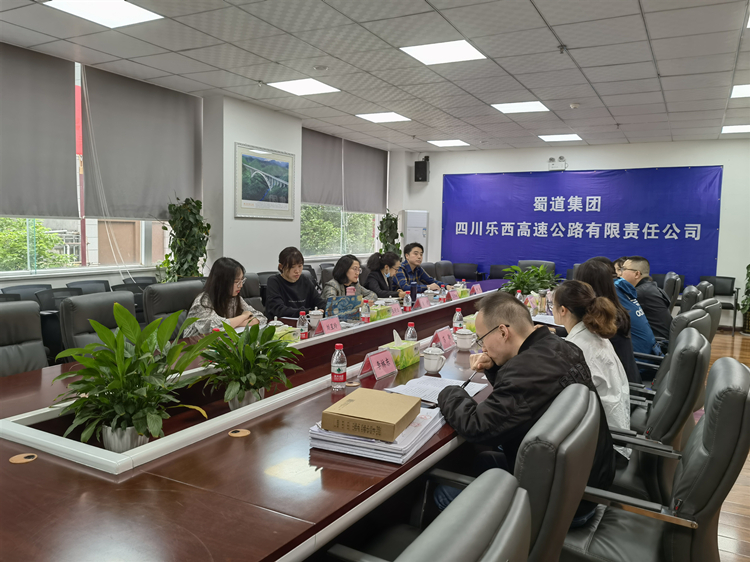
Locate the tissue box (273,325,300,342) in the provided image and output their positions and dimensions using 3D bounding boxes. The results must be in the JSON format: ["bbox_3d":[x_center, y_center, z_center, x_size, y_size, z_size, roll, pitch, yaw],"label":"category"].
[{"bbox_3d":[-0.511,0.313,3.138,0.112,0.094,0.225,5,6,28],"label":"tissue box"}]

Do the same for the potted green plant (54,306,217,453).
[{"bbox_3d":[-0.765,0.334,1.865,0.470,0.500,0.480,4,6,28],"label":"potted green plant"}]

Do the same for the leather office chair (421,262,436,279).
[{"bbox_3d":[0.847,0.309,6.655,0.680,1.020,0.620,4,6,28],"label":"leather office chair"}]

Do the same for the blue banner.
[{"bbox_3d":[3.210,-0.857,9.847,4.460,1.960,0.030,4,6,29],"label":"blue banner"}]

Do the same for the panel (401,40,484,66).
[{"bbox_3d":[0.564,-1.865,4.742,0.590,0.040,0.590,5,6,28],"label":"panel"}]

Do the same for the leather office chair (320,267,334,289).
[{"bbox_3d":[-0.264,0.383,5.892,0.660,1.000,0.620,5,6,28],"label":"leather office chair"}]

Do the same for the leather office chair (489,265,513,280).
[{"bbox_3d":[2.154,0.138,10.048,0.570,0.830,0.580,4,6,28],"label":"leather office chair"}]

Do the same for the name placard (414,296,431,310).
[{"bbox_3d":[0.400,0.180,4.869,0.092,0.100,0.195,4,6,28],"label":"name placard"}]

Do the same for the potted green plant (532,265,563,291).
[{"bbox_3d":[2.118,-0.010,7.290,0.440,0.410,0.440,4,6,28],"label":"potted green plant"}]

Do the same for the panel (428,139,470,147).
[{"bbox_3d":[1.253,-2.335,9.800,0.590,0.040,0.590,5,6,28],"label":"panel"}]

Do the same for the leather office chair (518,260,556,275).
[{"bbox_3d":[2.260,0.237,8.350,0.620,1.000,0.660,4,6,28],"label":"leather office chair"}]

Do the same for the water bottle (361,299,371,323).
[{"bbox_3d":[-0.066,0.216,3.950,0.062,0.193,0.062,4,6,28],"label":"water bottle"}]

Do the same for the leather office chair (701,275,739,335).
[{"bbox_3d":[5.021,0.362,8.595,0.580,0.850,0.560,4,6,28],"label":"leather office chair"}]

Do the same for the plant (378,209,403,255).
[{"bbox_3d":[0.217,-0.381,10.518,0.460,1.720,0.460,4,6,28],"label":"plant"}]

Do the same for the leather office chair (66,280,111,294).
[{"bbox_3d":[-2.482,0.457,5.399,0.560,0.860,0.570,4,6,28],"label":"leather office chair"}]

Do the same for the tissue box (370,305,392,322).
[{"bbox_3d":[0.019,0.236,4.282,0.120,0.078,0.222,4,6,28],"label":"tissue box"}]

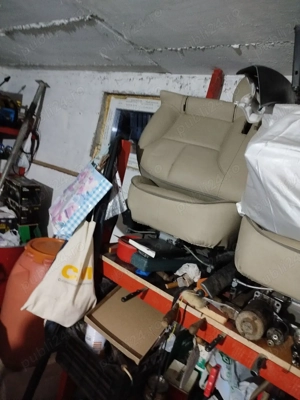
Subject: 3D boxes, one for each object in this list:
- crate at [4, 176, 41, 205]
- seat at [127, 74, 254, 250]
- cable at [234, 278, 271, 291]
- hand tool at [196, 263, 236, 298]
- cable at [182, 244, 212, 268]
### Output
[{"bbox_3d":[-1.149,-0.076,2.517,0.280,0.180,0.175,19,12,34],"label":"crate"},{"bbox_3d":[0.249,-0.171,1.425,0.540,0.740,0.530,16,10,20],"label":"seat"},{"bbox_3d":[0.372,0.309,0.999,0.130,0.020,0.025,5,3,36],"label":"cable"},{"bbox_3d":[0.292,0.334,1.158,0.255,0.075,0.075,-20,29,-39],"label":"hand tool"},{"bbox_3d":[0.192,0.234,1.155,0.142,0.030,0.030,39,22,29],"label":"cable"}]

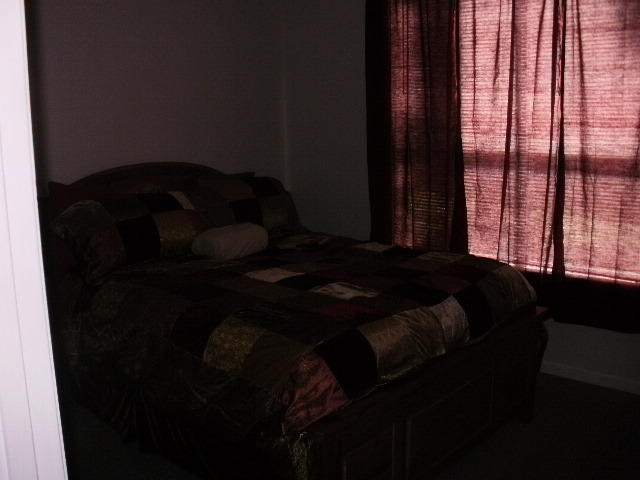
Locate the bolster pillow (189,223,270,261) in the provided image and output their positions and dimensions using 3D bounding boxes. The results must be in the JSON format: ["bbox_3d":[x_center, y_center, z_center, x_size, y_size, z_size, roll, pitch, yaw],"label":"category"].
[{"bbox_3d":[-0.481,0.011,3.628,0.430,0.170,0.175,-9,13,-36],"label":"bolster pillow"}]

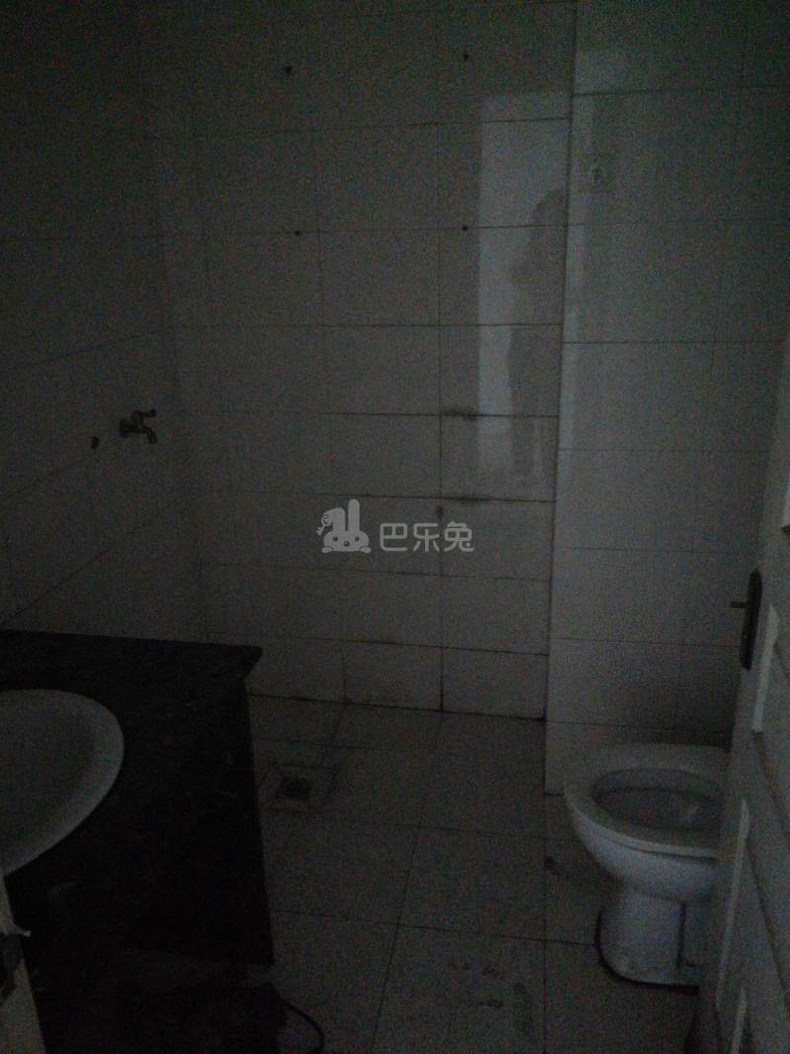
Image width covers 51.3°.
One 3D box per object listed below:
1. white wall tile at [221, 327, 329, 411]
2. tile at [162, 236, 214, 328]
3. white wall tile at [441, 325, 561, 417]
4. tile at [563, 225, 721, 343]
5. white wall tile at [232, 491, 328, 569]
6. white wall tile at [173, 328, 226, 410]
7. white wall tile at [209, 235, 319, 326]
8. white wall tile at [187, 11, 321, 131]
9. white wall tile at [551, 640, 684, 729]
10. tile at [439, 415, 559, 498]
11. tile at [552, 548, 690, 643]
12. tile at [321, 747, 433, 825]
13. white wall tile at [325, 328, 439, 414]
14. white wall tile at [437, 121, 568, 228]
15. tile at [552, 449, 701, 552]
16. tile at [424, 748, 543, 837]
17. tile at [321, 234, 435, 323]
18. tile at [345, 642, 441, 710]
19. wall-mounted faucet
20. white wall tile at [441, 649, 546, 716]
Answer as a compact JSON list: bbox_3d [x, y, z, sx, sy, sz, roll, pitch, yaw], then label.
[{"bbox_3d":[-0.360,-0.460,2.414,0.330,0.250,0.010,2,20,10],"label":"white wall tile"},{"bbox_3d":[-0.591,-0.702,2.363,0.121,0.250,0.010,2,21,10],"label":"tile"},{"bbox_3d":[0.289,-0.438,2.302,0.324,0.250,0.010,2,21,10],"label":"white wall tile"},{"bbox_3d":[0.539,-0.532,1.799,0.330,0.251,0.010,2,20,9],"label":"tile"},{"bbox_3d":[-0.345,0.013,2.583,0.330,0.251,0.010,2,21,10],"label":"white wall tile"},{"bbox_3d":[-0.589,-0.471,2.466,0.131,0.251,0.012,2,21,10],"label":"white wall tile"},{"bbox_3d":[-0.368,-0.699,2.336,0.330,0.251,0.012,2,21,10],"label":"white wall tile"},{"bbox_3d":[-0.382,-1.167,2.150,0.329,0.250,0.010,2,21,10],"label":"white wall tile"},{"bbox_3d":[0.565,0.409,2.143,0.330,0.251,0.010,2,20,9],"label":"white wall tile"},{"bbox_3d":[0.297,-0.202,2.391,0.330,0.250,0.010,2,20,10],"label":"tile"},{"bbox_3d":[0.562,0.174,2.067,0.329,0.250,0.010,2,21,10],"label":"tile"},{"bbox_3d":[-0.071,0.737,2.355,0.330,0.010,0.327,2,20,9],"label":"tile"},{"bbox_3d":[-0.034,-0.449,2.364,0.330,0.251,0.012,2,21,10],"label":"white wall tile"},{"bbox_3d":[0.275,-0.910,2.128,0.324,0.250,0.010,2,21,10],"label":"white wall tile"},{"bbox_3d":[0.556,-0.064,1.991,0.334,0.251,0.012,2,21,10],"label":"tile"},{"bbox_3d":[0.257,0.750,2.324,0.330,0.010,0.330,2,20,10],"label":"tile"},{"bbox_3d":[-0.041,-0.684,2.270,0.329,0.250,0.010,2,21,10],"label":"tile"},{"bbox_3d":[-0.006,0.490,2.712,0.330,0.234,0.012,2,21,10],"label":"tile"},{"bbox_3d":[-0.670,-0.266,2.162,0.106,0.086,0.050,2,21,10],"label":"wall-mounted faucet"},{"bbox_3d":[0.318,0.496,2.634,0.330,0.230,0.010,2,20,9],"label":"white wall tile"}]

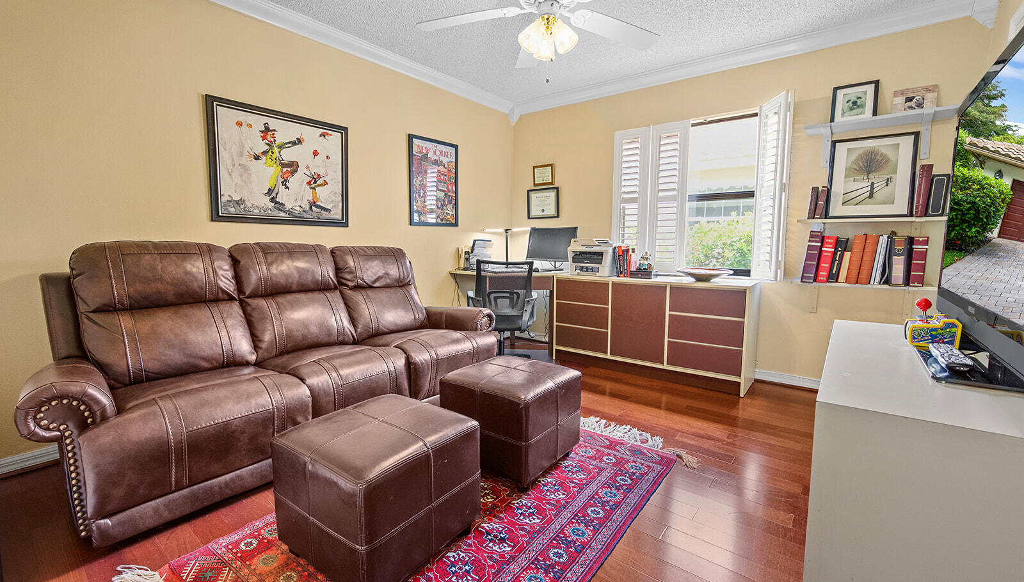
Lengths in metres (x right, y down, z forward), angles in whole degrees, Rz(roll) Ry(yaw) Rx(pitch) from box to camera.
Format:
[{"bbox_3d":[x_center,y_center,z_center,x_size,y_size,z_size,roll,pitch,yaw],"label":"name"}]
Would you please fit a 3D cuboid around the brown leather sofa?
[{"bbox_3d":[-1.107,0.252,2.394,0.960,1.044,2.235,5,8,38],"label":"brown leather sofa"}]

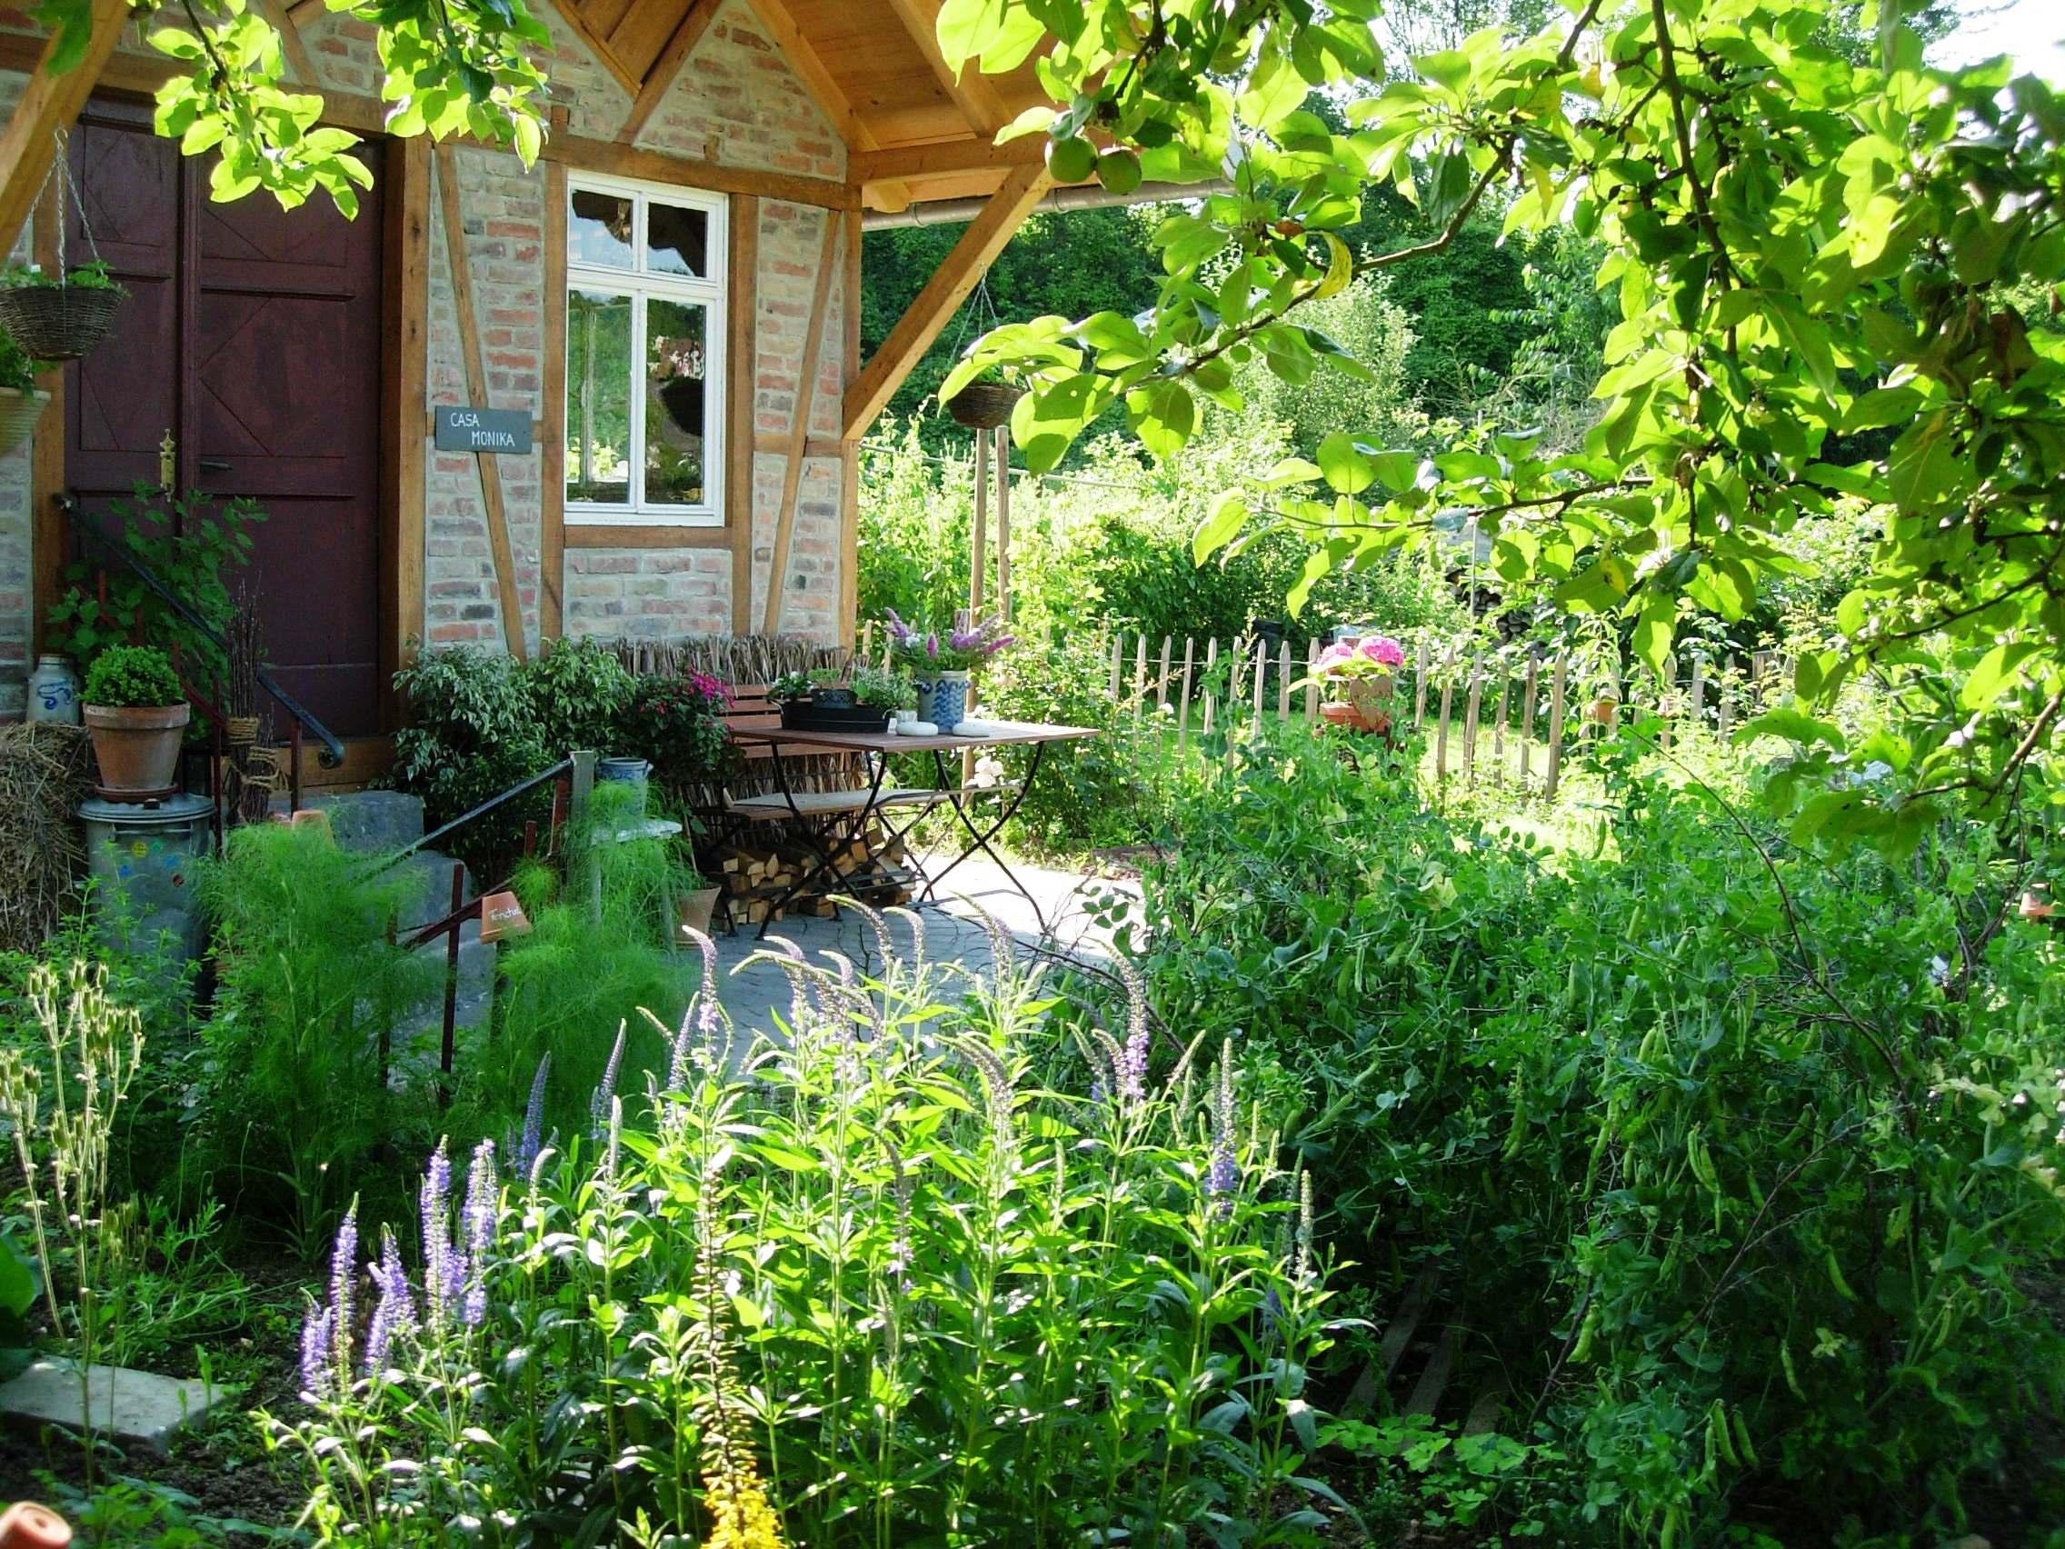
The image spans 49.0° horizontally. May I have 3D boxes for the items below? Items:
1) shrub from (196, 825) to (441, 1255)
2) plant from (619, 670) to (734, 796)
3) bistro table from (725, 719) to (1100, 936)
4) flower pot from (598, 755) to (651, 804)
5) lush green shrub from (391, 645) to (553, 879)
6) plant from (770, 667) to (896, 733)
[{"bbox_3d":[-1.452,0.532,4.600,0.470,0.860,0.460,0,6,-18],"label":"shrub"},{"bbox_3d":[-1.248,-0.138,7.900,0.400,0.440,0.400,1,6,-9],"label":"plant"},{"bbox_3d":[-0.425,0.212,8.189,0.760,0.735,1.150,6,7,39],"label":"bistro table"},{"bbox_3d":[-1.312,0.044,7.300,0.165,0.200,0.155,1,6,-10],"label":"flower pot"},{"bbox_3d":[-1.885,-0.024,7.600,0.530,0.840,0.500,0,6,-14],"label":"lush green shrub"},{"bbox_3d":[-0.708,-0.272,8.145,0.430,0.215,0.290,1,6,-5],"label":"plant"}]

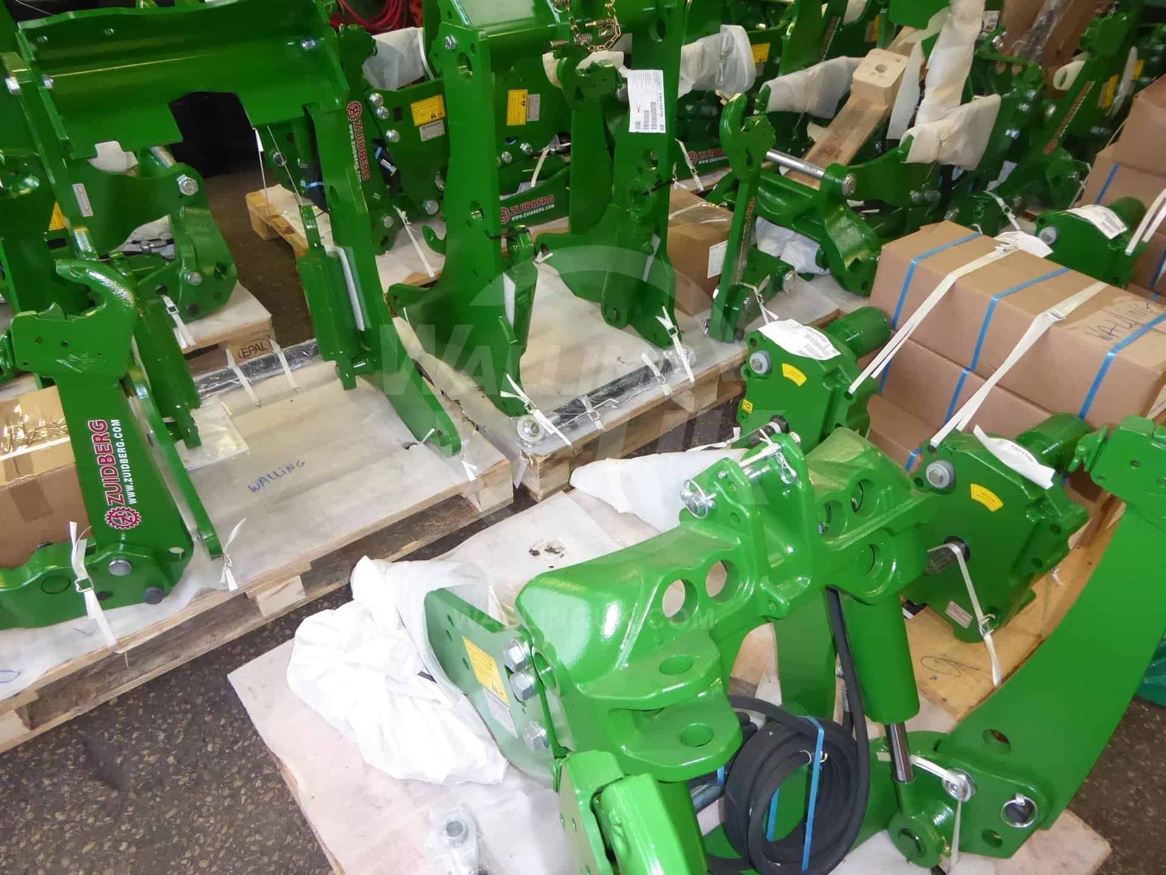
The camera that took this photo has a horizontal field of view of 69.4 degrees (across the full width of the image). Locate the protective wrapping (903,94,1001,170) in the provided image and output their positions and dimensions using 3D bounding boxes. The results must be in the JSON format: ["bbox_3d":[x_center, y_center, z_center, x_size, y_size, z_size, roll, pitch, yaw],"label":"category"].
[{"bbox_3d":[1.121,-0.931,2.604,0.420,0.230,0.090,-25,46,-29],"label":"protective wrapping"}]

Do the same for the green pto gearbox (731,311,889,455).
[{"bbox_3d":[0.520,-0.071,1.938,0.385,0.401,0.290,-26,47,-31],"label":"green pto gearbox"}]

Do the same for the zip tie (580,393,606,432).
[{"bbox_3d":[0.026,-0.064,2.194,0.040,0.040,0.110,-26,47,-31],"label":"zip tie"}]

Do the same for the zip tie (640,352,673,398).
[{"bbox_3d":[0.204,-0.174,2.334,0.045,0.050,0.150,-26,47,-31],"label":"zip tie"}]

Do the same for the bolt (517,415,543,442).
[{"bbox_3d":[-0.134,-0.023,2.129,0.062,0.045,0.062,-25,46,-29],"label":"bolt"}]

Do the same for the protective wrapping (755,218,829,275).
[{"bbox_3d":[0.704,-0.644,2.804,0.210,0.200,0.280,-25,46,-29],"label":"protective wrapping"}]

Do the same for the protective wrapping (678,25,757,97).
[{"bbox_3d":[0.481,-1.386,3.127,0.400,0.240,0.120,-25,46,-29],"label":"protective wrapping"}]

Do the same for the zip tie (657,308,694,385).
[{"bbox_3d":[0.274,-0.268,2.377,0.060,0.140,0.210,-26,47,-31],"label":"zip tie"}]

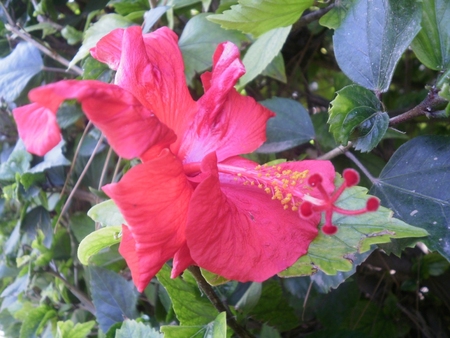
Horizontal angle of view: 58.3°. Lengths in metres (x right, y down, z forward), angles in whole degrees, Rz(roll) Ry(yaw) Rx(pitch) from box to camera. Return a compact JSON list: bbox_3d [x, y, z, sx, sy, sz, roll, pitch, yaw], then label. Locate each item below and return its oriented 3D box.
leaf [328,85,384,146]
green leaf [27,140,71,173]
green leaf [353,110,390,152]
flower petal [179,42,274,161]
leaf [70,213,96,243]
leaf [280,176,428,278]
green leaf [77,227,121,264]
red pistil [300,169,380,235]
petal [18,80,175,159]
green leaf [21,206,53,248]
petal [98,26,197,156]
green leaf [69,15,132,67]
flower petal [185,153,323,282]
[{"bbox_3d":[0.090,-0.037,0.277,0.040,0.042,0.020,2,12,11],"label":"leaf"},{"bbox_3d":[-0.161,-0.011,0.370,0.039,0.031,0.023,-3,13,-11],"label":"green leaf"},{"bbox_3d":[0.100,-0.026,0.275,0.027,0.029,0.016,-4,12,-17],"label":"green leaf"},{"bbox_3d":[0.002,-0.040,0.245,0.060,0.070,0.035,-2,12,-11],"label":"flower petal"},{"bbox_3d":[-0.123,0.051,0.350,0.026,0.027,0.018,-3,13,-11],"label":"leaf"},{"bbox_3d":[0.079,0.035,0.260,0.100,0.066,0.032,-1,12,-6],"label":"leaf"},{"bbox_3d":[-0.084,0.051,0.270,0.031,0.026,0.020,-1,13,-6],"label":"green leaf"},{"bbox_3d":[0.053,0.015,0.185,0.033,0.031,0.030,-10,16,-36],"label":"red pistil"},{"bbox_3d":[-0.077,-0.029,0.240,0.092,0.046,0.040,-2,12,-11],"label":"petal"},{"bbox_3d":[-0.180,0.056,0.385,0.031,0.040,0.020,-3,13,-11],"label":"green leaf"},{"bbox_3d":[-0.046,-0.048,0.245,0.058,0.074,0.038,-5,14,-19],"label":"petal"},{"bbox_3d":[-0.085,-0.089,0.285,0.050,0.040,0.025,0,12,0],"label":"green leaf"},{"bbox_3d":[0.015,0.026,0.215,0.070,0.068,0.042,-3,13,-14],"label":"flower petal"}]

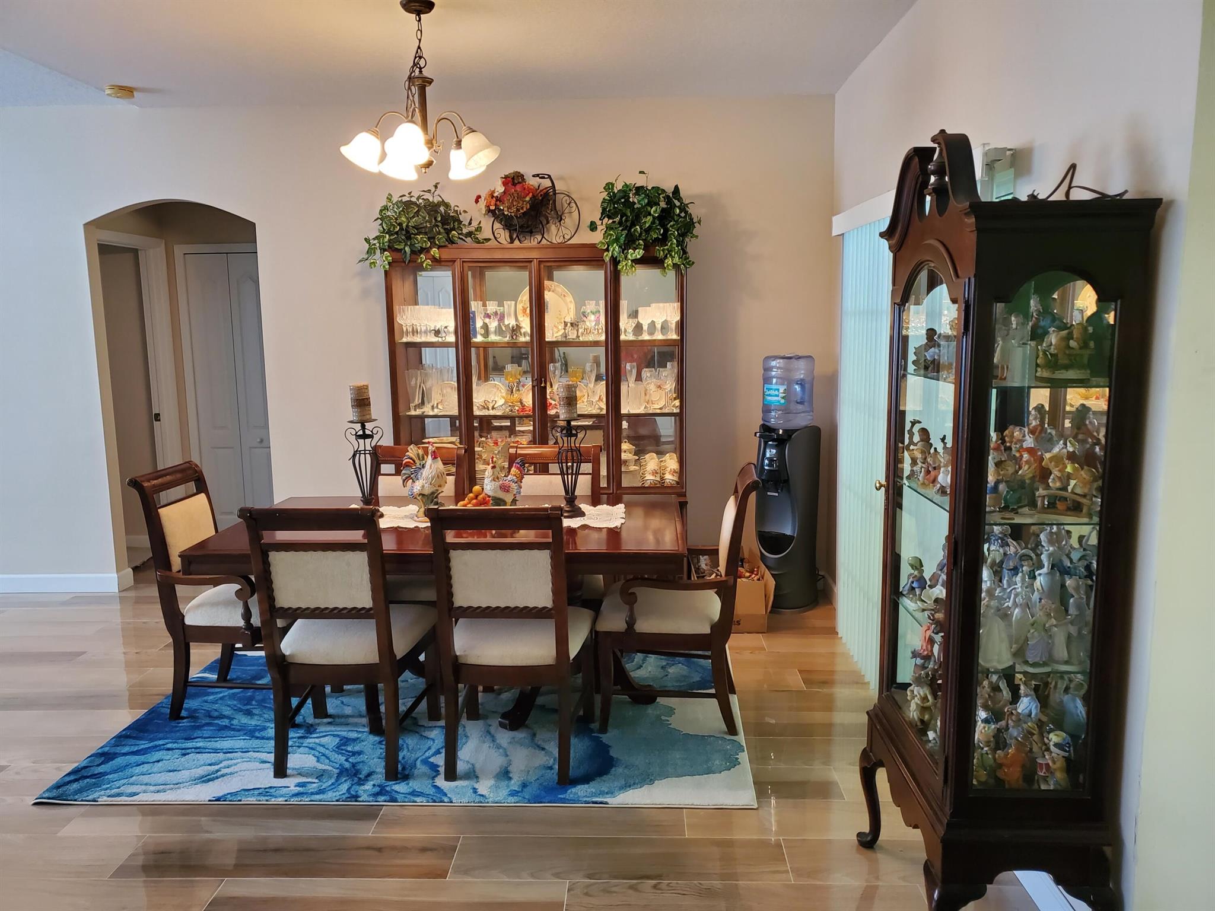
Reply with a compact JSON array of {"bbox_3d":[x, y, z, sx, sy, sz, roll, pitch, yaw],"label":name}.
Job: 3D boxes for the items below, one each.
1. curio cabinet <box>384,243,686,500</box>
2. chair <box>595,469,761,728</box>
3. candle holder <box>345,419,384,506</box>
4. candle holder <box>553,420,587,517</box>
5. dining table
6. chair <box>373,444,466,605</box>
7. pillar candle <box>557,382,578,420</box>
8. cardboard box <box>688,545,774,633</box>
[{"bbox_3d":[-0.358,-0.137,4.933,1.564,1.936,0.430,0,9,2],"label":"curio cabinet"},{"bbox_3d":[0.260,0.544,3.594,0.624,0.981,0.585,0,9,6],"label":"chair"},{"bbox_3d":[-1.022,0.057,3.848,0.155,0.400,0.155,0,9,2],"label":"candle holder"},{"bbox_3d":[-0.161,0.049,3.844,0.155,0.399,0.155,0,9,2],"label":"candle holder"},{"bbox_3d":[-0.603,0.640,3.796,1.794,0.747,1.053,0,9,2],"label":"dining table"},{"bbox_3d":[-0.896,0.474,4.100,0.530,0.970,0.655,0,9,3],"label":"chair"},{"bbox_3d":[-0.162,-0.222,3.715,0.082,0.150,0.082,0,9,2],"label":"pillar candle"},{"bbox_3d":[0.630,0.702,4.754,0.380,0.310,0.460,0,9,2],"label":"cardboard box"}]

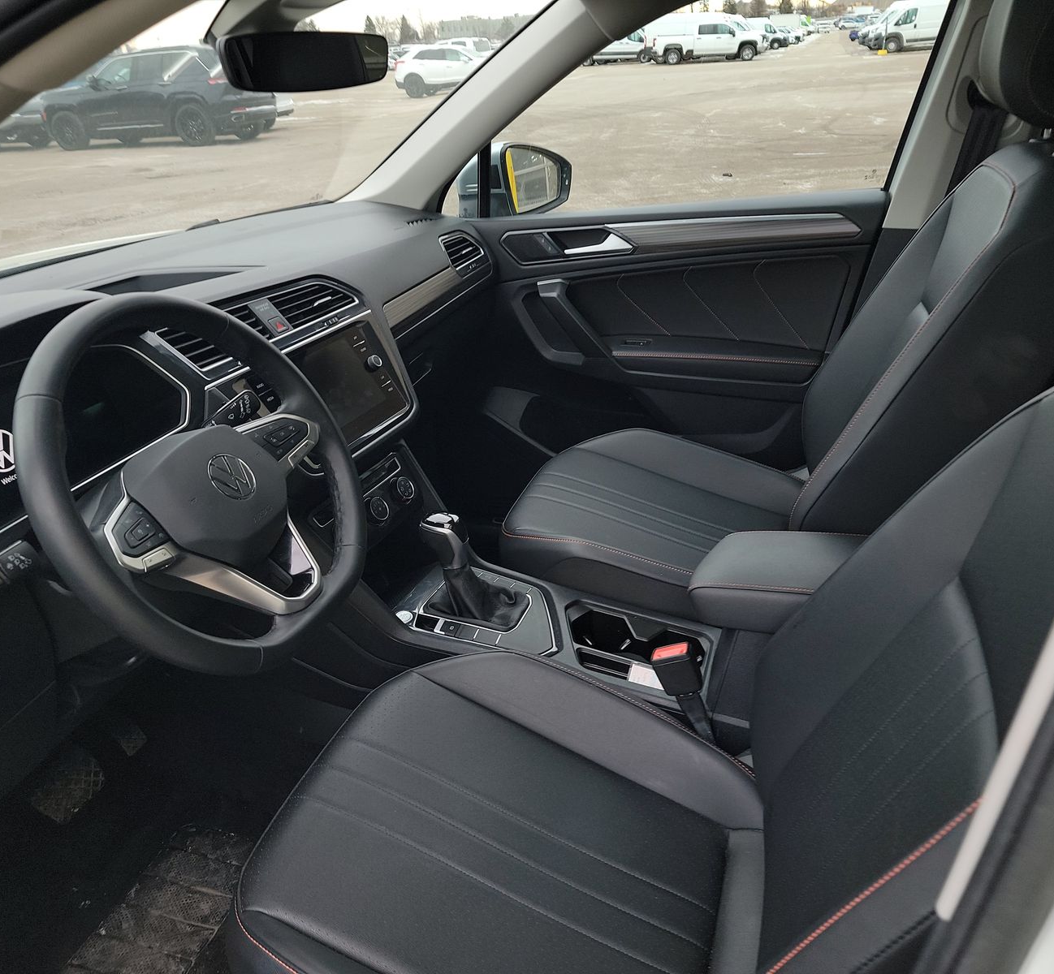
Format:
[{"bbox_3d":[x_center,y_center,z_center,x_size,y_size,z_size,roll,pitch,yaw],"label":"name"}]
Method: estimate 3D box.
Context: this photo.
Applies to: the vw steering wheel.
[{"bbox_3d":[-0.297,-0.003,0.833,0.110,0.365,0.370,-24,16,28],"label":"vw steering wheel"}]

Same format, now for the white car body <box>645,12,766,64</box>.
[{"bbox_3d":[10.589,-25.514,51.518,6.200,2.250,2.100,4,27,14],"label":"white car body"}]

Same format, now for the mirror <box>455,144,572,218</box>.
[{"bbox_3d":[-0.040,-0.651,1.936,0.170,0.170,0.230,16,32,34],"label":"mirror"}]

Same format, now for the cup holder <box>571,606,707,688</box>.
[{"bbox_3d":[0.138,0.231,1.185,0.215,0.075,0.155,5,27,17],"label":"cup holder"}]

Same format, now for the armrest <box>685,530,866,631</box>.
[{"bbox_3d":[0.367,0.116,1.089,0.320,0.085,0.180,5,27,17],"label":"armrest"}]

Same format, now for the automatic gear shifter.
[{"bbox_3d":[-0.064,0.097,1.216,0.160,0.150,0.115,5,27,17],"label":"automatic gear shifter"}]

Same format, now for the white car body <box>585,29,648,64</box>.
[{"bbox_3d":[6.032,-29.635,60.285,5.900,2.350,2.050,2,27,11],"label":"white car body"}]

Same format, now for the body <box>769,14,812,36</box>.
[{"bbox_3d":[48.016,-83.867,163.587,7.800,3.300,2.300,4,27,14],"label":"body"}]

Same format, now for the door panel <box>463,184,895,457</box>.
[{"bbox_3d":[0.241,-0.244,1.777,0.840,0.630,0.160,5,27,17],"label":"door panel"}]

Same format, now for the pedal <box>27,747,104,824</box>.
[{"bbox_3d":[-0.620,0.407,1.219,0.030,0.058,0.090,-36,10,30],"label":"pedal"}]

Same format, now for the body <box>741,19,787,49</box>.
[{"bbox_3d":[19.841,-39.550,78.768,5.900,2.450,2.050,4,27,14],"label":"body"}]

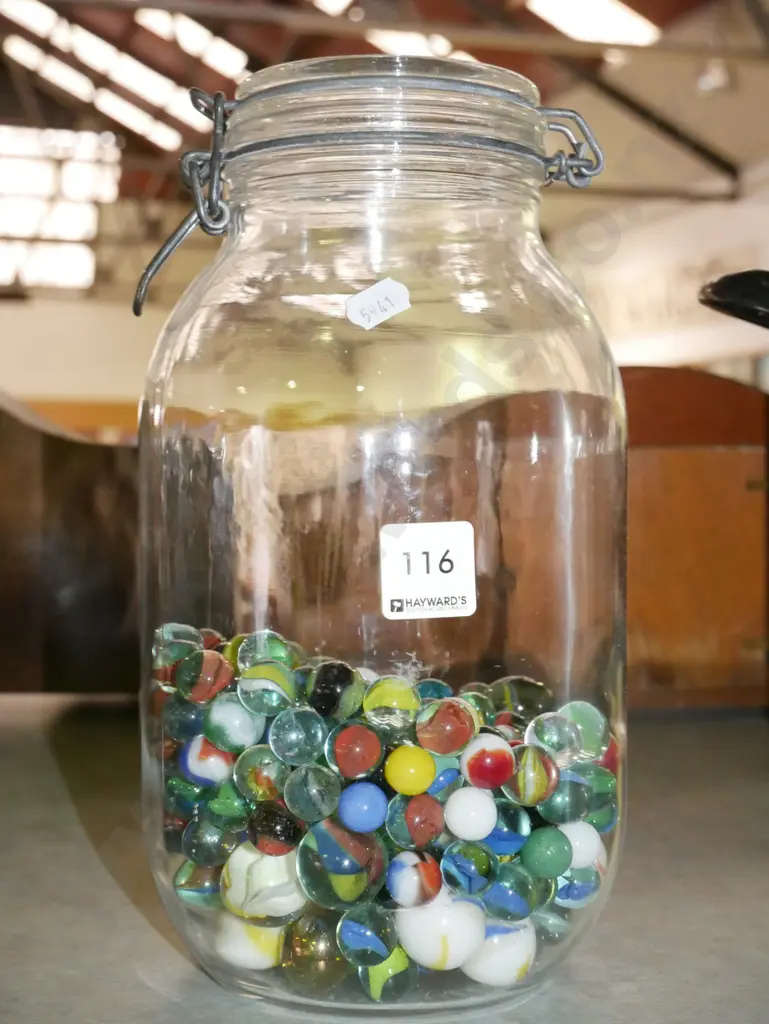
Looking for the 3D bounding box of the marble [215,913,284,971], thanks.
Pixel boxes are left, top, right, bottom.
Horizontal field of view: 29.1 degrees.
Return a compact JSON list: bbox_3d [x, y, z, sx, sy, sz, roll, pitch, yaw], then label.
[{"bbox_3d":[-0.040,0.125,0.441,0.023,0.023,0.023,0,6,0],"label":"marble"}]

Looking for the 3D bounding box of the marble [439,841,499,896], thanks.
[{"bbox_3d":[0.024,0.101,0.421,0.016,0.016,0.016,0,6,0],"label":"marble"}]

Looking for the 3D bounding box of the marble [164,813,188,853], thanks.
[{"bbox_3d":[-0.065,0.101,0.466,0.016,0.016,0.016,0,6,0],"label":"marble"}]

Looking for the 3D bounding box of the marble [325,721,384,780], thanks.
[{"bbox_3d":[-0.008,0.065,0.401,0.016,0.016,0.016,1,4,0],"label":"marble"}]

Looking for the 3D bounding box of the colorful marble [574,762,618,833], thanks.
[{"bbox_3d":[0.061,0.087,0.451,0.021,0.021,0.021,0,5,0],"label":"colorful marble"}]

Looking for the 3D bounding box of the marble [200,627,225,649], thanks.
[{"bbox_3d":[-0.058,0.046,0.482,0.016,0.016,0.016,0,5,0],"label":"marble"}]

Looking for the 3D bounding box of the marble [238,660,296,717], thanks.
[{"bbox_3d":[-0.033,0.049,0.411,0.016,0.016,0.016,0,5,0],"label":"marble"}]

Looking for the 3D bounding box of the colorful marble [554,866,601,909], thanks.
[{"bbox_3d":[0.060,0.115,0.458,0.016,0.016,0.016,0,5,0],"label":"colorful marble"}]

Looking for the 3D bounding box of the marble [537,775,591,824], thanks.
[{"bbox_3d":[0.052,0.083,0.427,0.016,0.016,0.016,0,5,0],"label":"marble"}]

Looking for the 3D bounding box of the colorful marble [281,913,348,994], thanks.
[{"bbox_3d":[-0.019,0.124,0.415,0.022,0.022,0.022,0,5,0],"label":"colorful marble"}]

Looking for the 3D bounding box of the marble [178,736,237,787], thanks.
[{"bbox_3d":[-0.052,0.072,0.431,0.016,0.016,0.016,0,5,0],"label":"marble"}]

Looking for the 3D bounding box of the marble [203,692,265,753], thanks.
[{"bbox_3d":[-0.042,0.058,0.410,0.017,0.017,0.017,1,4,0],"label":"marble"}]

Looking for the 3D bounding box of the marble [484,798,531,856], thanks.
[{"bbox_3d":[0.034,0.090,0.420,0.016,0.016,0.016,0,5,0],"label":"marble"}]

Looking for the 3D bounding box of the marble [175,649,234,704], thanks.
[{"bbox_3d":[-0.051,0.047,0.419,0.016,0.016,0.016,1,4,0],"label":"marble"}]

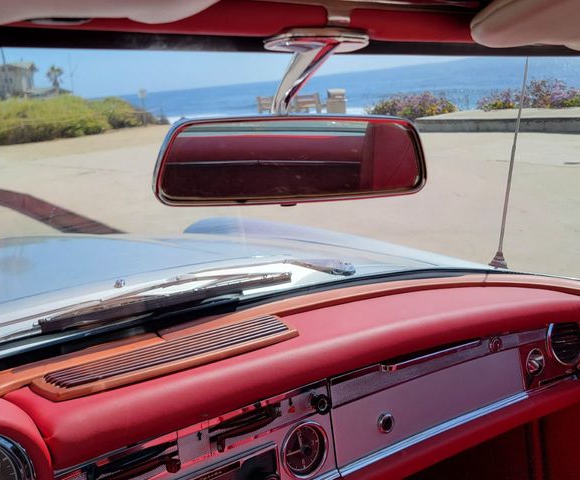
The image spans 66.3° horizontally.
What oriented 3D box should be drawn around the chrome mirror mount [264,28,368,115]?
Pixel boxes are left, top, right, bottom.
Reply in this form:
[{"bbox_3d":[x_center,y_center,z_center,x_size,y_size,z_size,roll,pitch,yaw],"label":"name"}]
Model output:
[{"bbox_3d":[0.012,-0.135,0.365,0.088,0.070,0.088,-13,21,-23],"label":"chrome mirror mount"}]

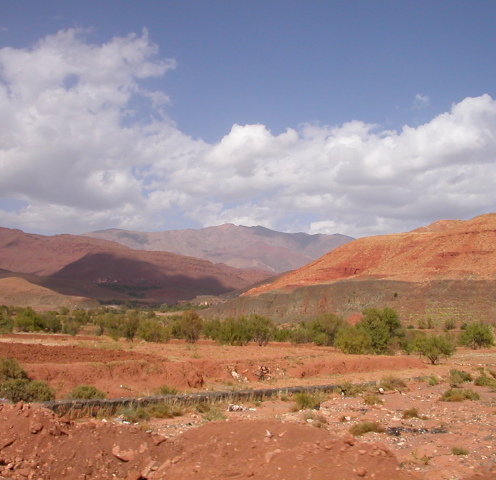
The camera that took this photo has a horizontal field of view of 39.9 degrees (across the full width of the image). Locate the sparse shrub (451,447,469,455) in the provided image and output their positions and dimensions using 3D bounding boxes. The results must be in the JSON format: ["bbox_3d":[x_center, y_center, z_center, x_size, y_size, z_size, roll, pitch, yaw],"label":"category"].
[{"bbox_3d":[5.981,5.939,19.346,0.521,0.176,0.469,0,-5,0],"label":"sparse shrub"}]

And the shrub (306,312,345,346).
[{"bbox_3d":[7.253,8.270,63.209,3.696,3.142,3.258,0,-5,0],"label":"shrub"}]

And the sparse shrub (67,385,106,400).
[{"bbox_3d":[-6.803,6.466,28.818,1.685,0.758,1.485,0,-5,0],"label":"sparse shrub"}]

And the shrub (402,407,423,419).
[{"bbox_3d":[6.078,6.359,25.277,0.752,0.386,0.677,0,-5,0],"label":"shrub"}]

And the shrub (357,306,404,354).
[{"bbox_3d":[11.694,7.874,59.930,4.061,4.072,3.655,0,-5,0],"label":"shrub"}]

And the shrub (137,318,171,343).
[{"bbox_3d":[-10.339,9.869,74.852,3.749,2.526,3.374,0,-5,0],"label":"shrub"}]

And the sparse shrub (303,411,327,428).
[{"bbox_3d":[2.306,6.113,23.376,0.905,0.539,0.815,0,-5,0],"label":"sparse shrub"}]

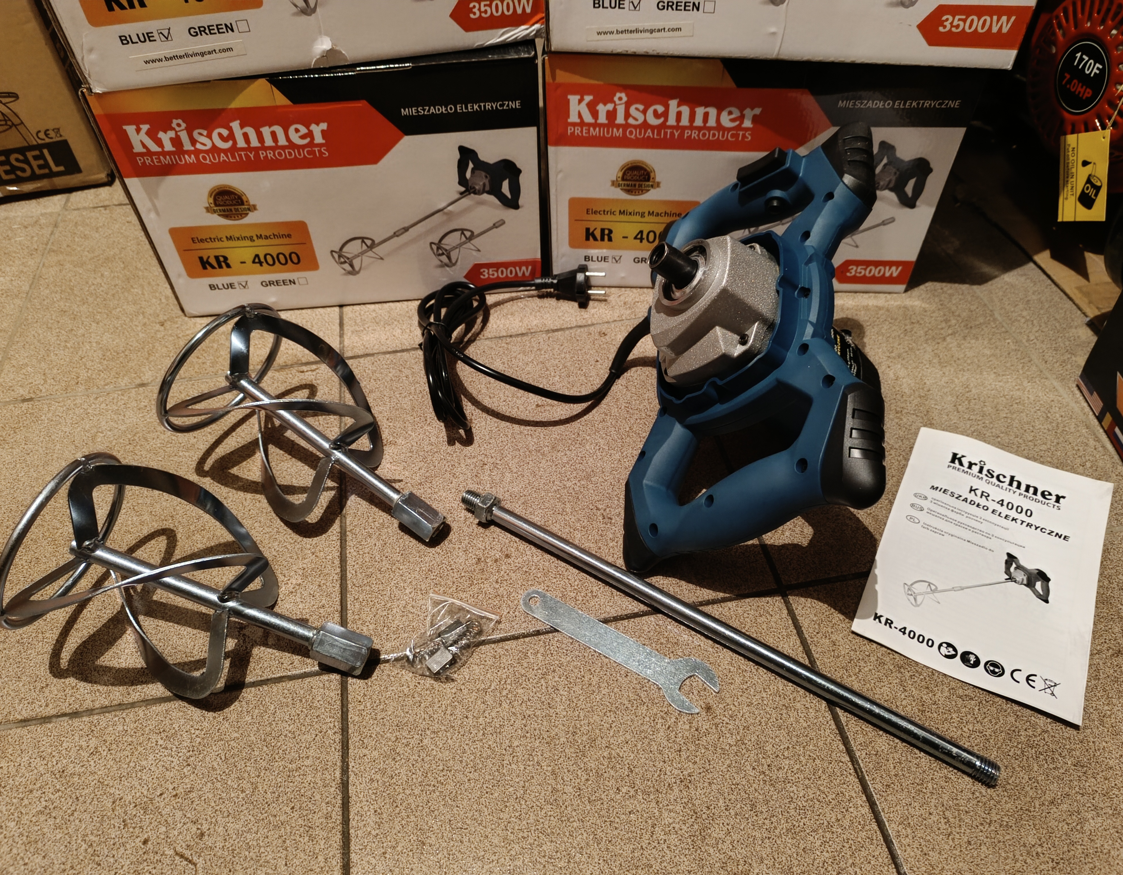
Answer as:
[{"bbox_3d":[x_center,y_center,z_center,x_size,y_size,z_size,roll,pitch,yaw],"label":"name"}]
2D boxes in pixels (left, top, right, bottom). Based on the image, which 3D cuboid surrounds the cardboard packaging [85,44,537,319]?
[{"bbox_3d":[-0.202,-0.297,0.784,0.344,0.222,0.250,-4,49,-3],"label":"cardboard packaging"}]

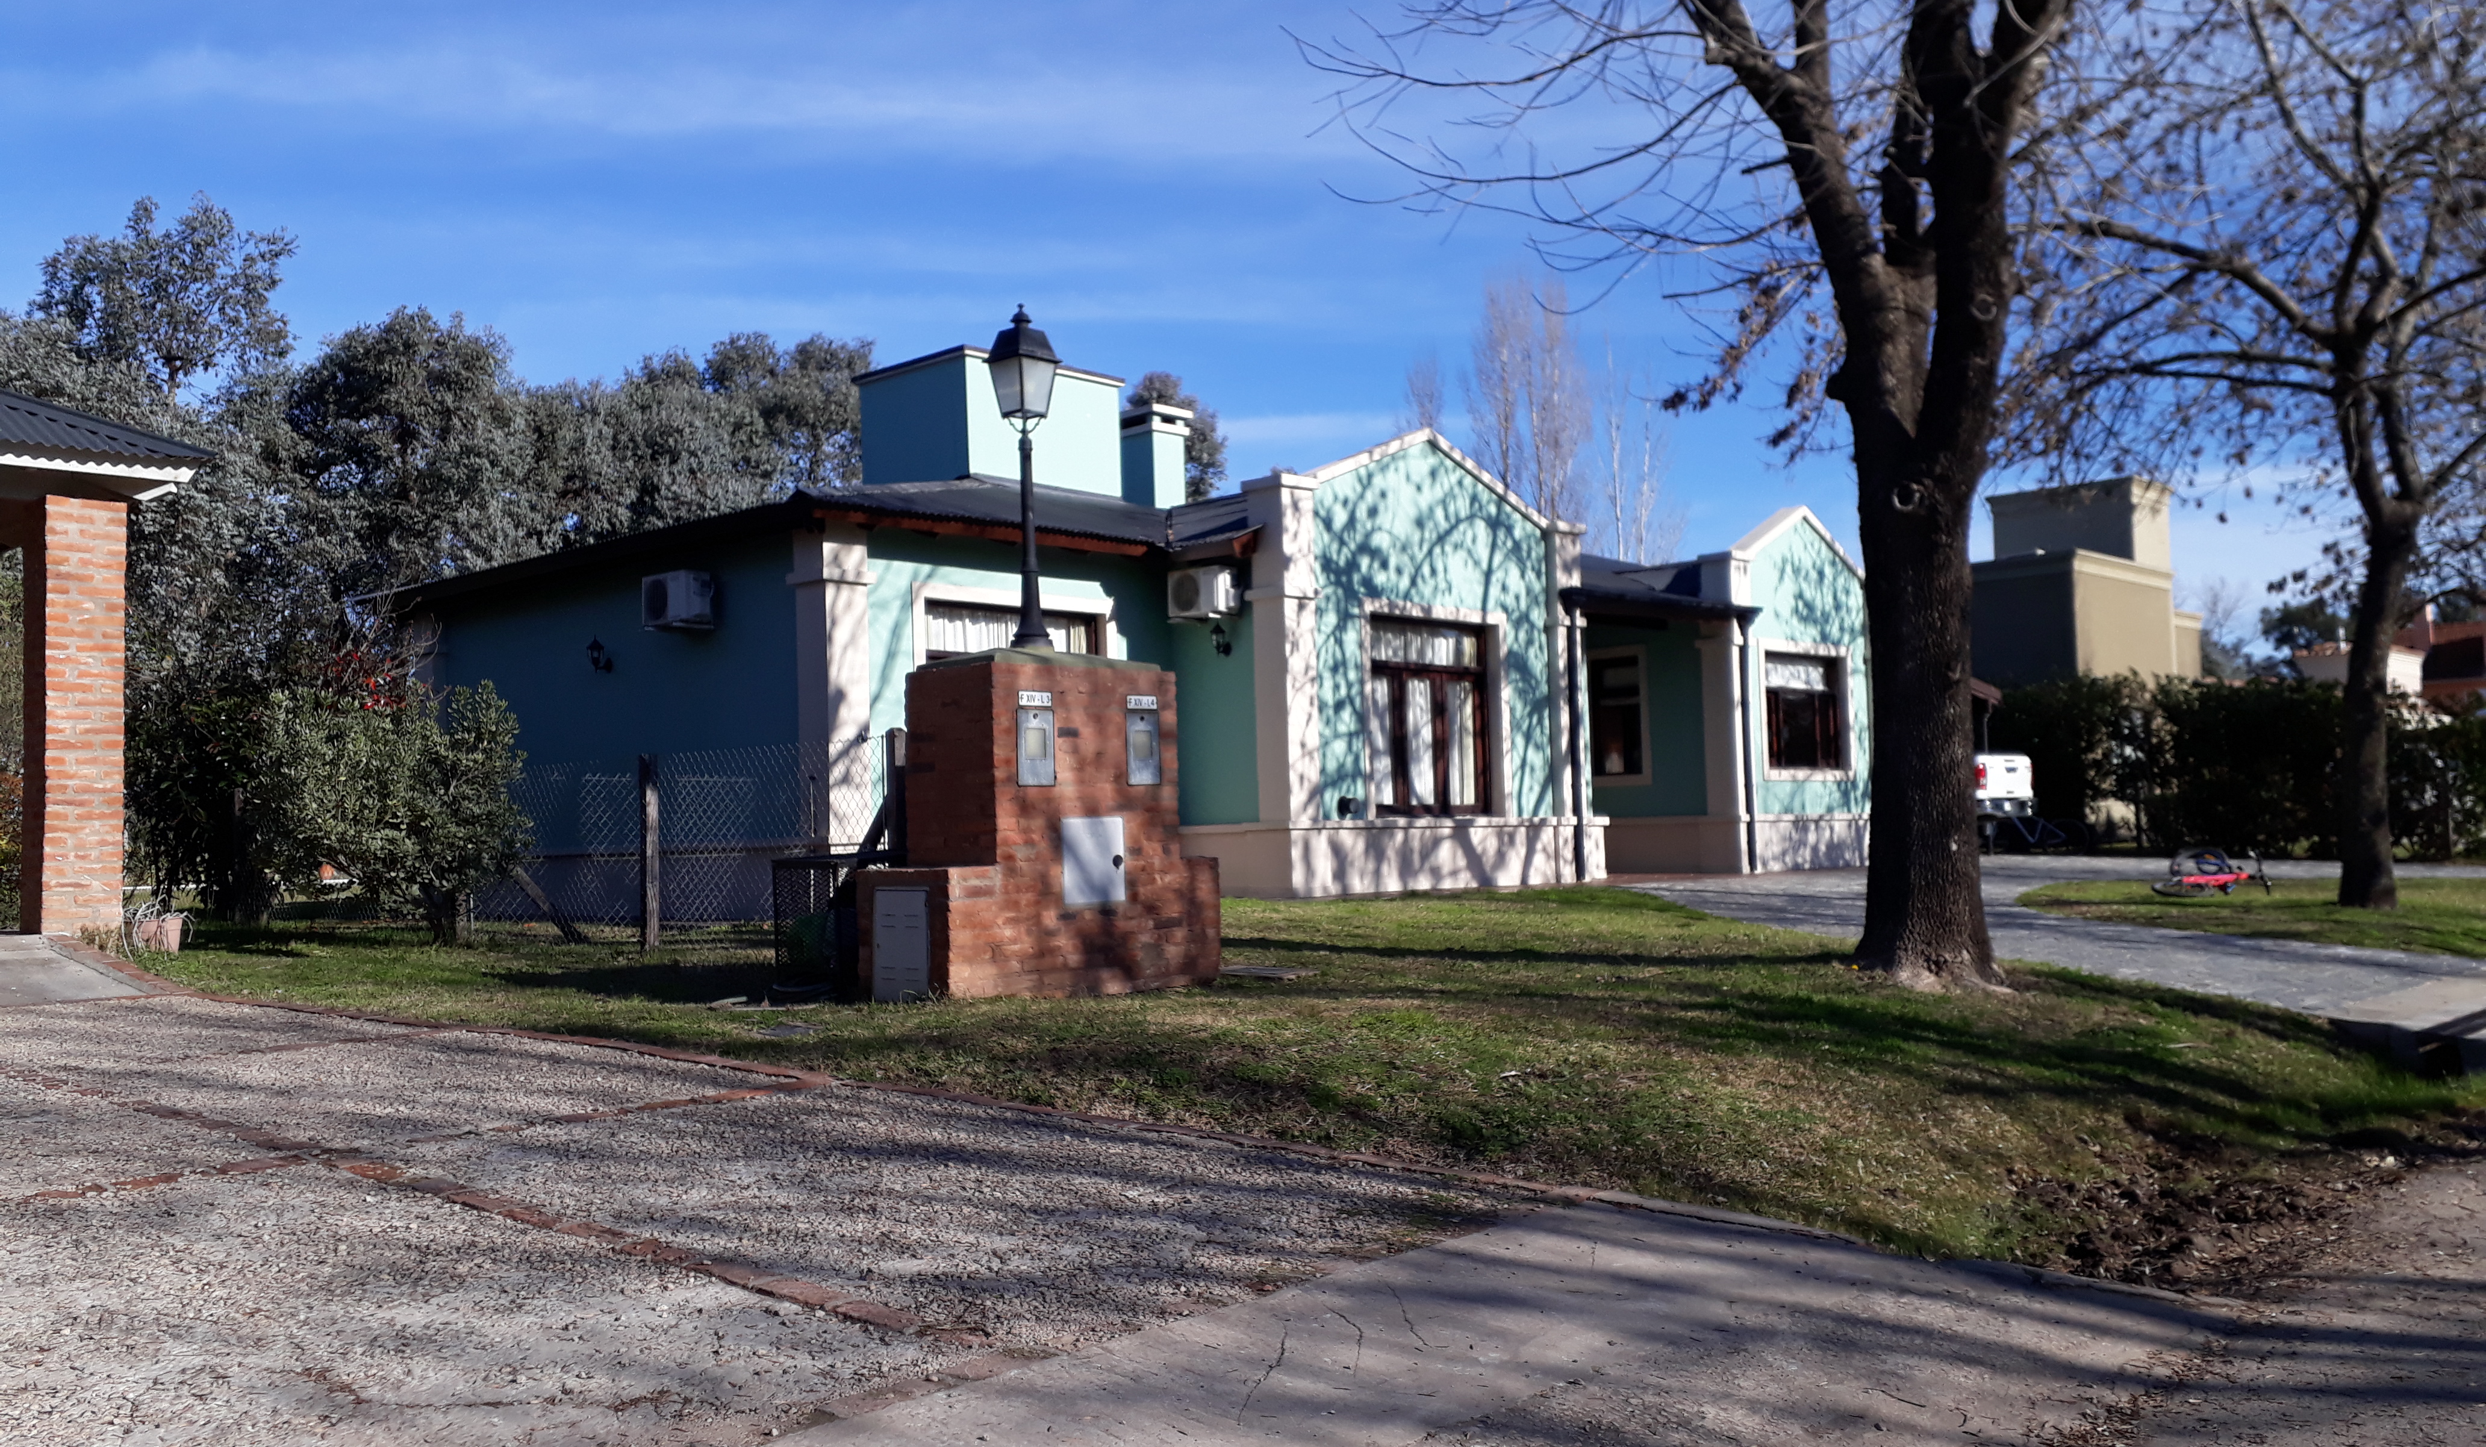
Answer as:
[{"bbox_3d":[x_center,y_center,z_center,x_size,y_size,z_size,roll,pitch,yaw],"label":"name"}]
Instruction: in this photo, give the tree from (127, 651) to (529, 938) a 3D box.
[{"bbox_3d":[-6.010,0.464,12.700,2.450,1.850,2.000,0,-4,-25],"label":"tree"}]

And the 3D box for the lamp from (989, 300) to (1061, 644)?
[{"bbox_3d":[-1.029,-1.178,9.300,0.260,1.630,0.260,-5,-5,43],"label":"lamp"}]

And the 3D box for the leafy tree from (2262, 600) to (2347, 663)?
[{"bbox_3d":[32.070,-0.196,57.795,4.800,7.000,4.800,-3,-4,29],"label":"leafy tree"}]

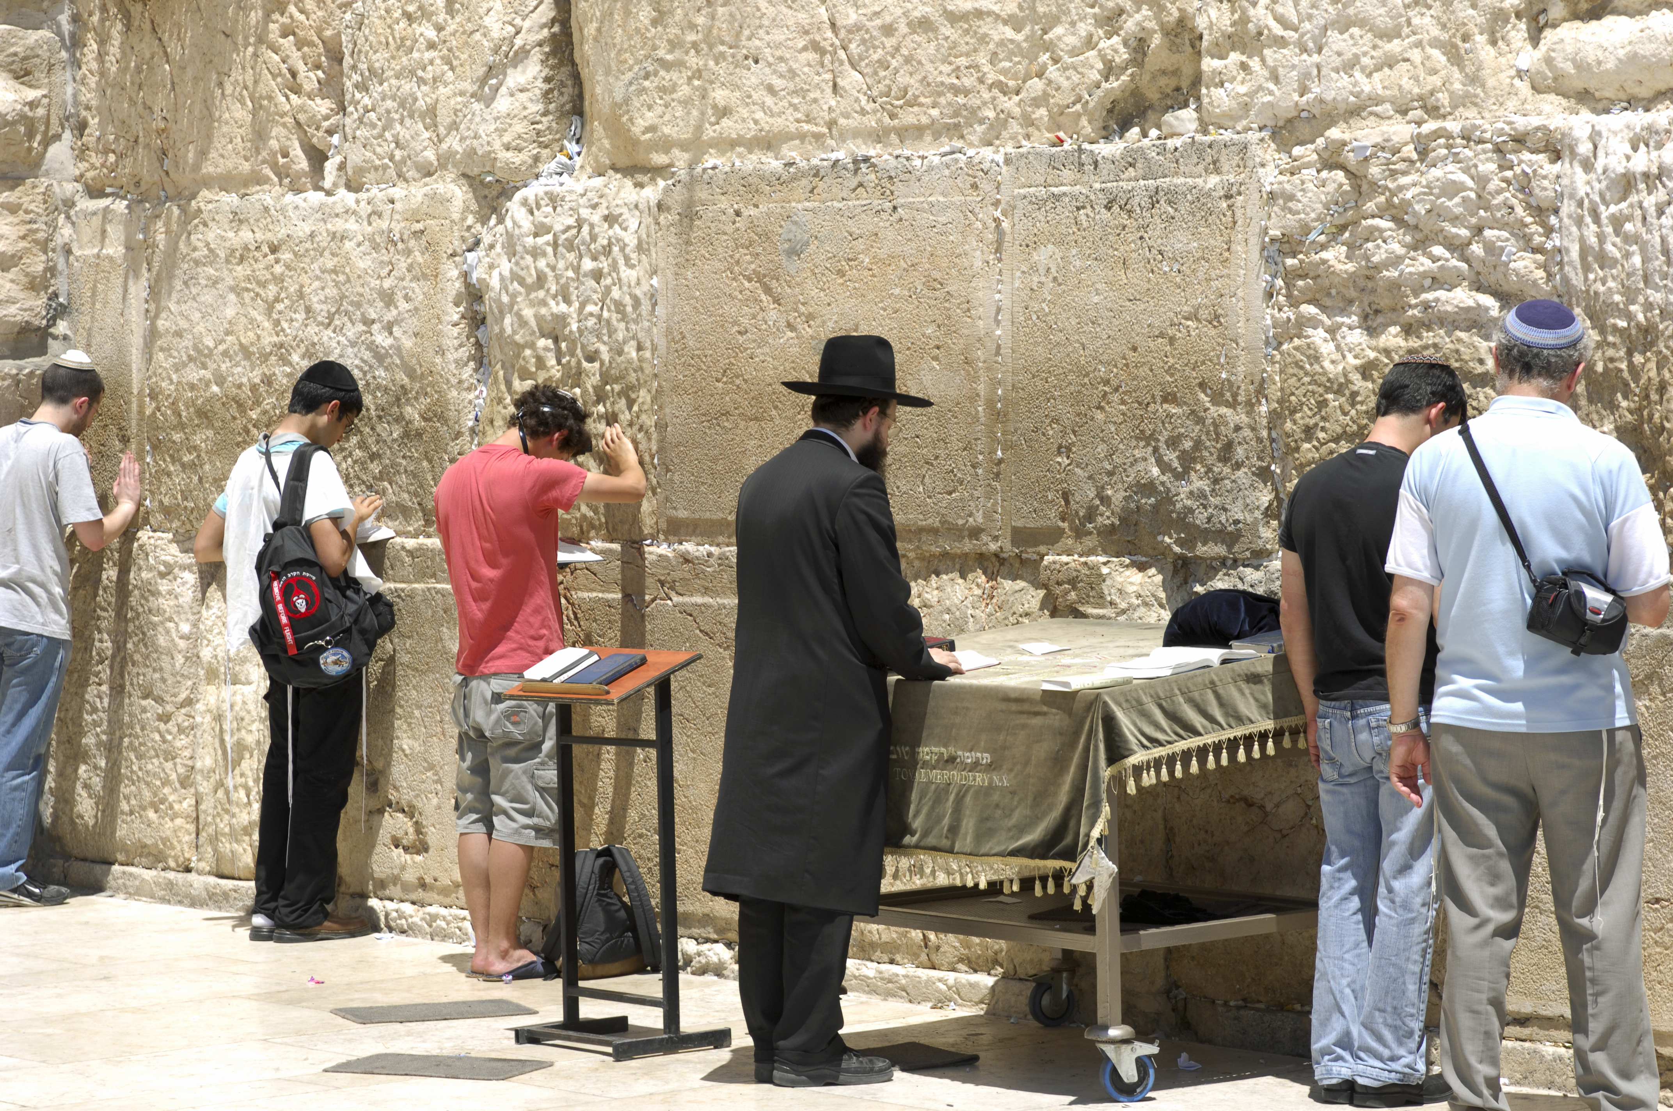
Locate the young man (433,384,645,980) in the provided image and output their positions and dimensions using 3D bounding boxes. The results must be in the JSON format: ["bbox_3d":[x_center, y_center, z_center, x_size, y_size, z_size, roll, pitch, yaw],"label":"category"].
[{"bbox_3d":[-0.833,0.341,13.427,0.520,1.631,0.500,-3,3,-42],"label":"young man"}]

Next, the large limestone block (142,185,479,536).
[{"bbox_3d":[-1.406,-0.601,15.093,0.600,1.042,1.718,-3,3,-43],"label":"large limestone block"}]

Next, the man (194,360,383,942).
[{"bbox_3d":[-1.611,0.276,14.388,0.460,1.704,0.500,-2,3,-40],"label":"man"}]

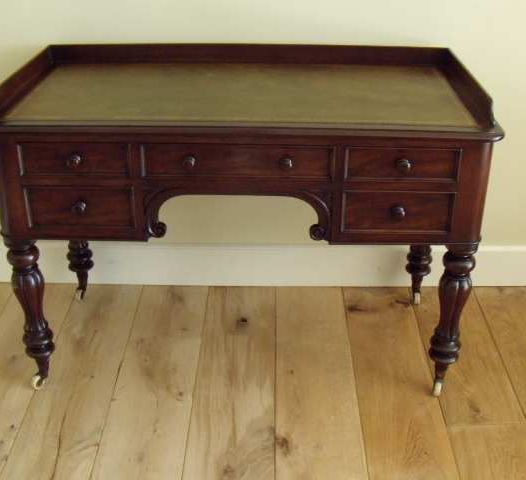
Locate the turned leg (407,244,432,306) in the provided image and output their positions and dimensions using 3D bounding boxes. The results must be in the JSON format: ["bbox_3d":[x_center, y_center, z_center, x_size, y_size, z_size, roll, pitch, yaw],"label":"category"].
[{"bbox_3d":[0.486,0.011,2.047,0.080,0.475,0.080,1,31,1],"label":"turned leg"}]

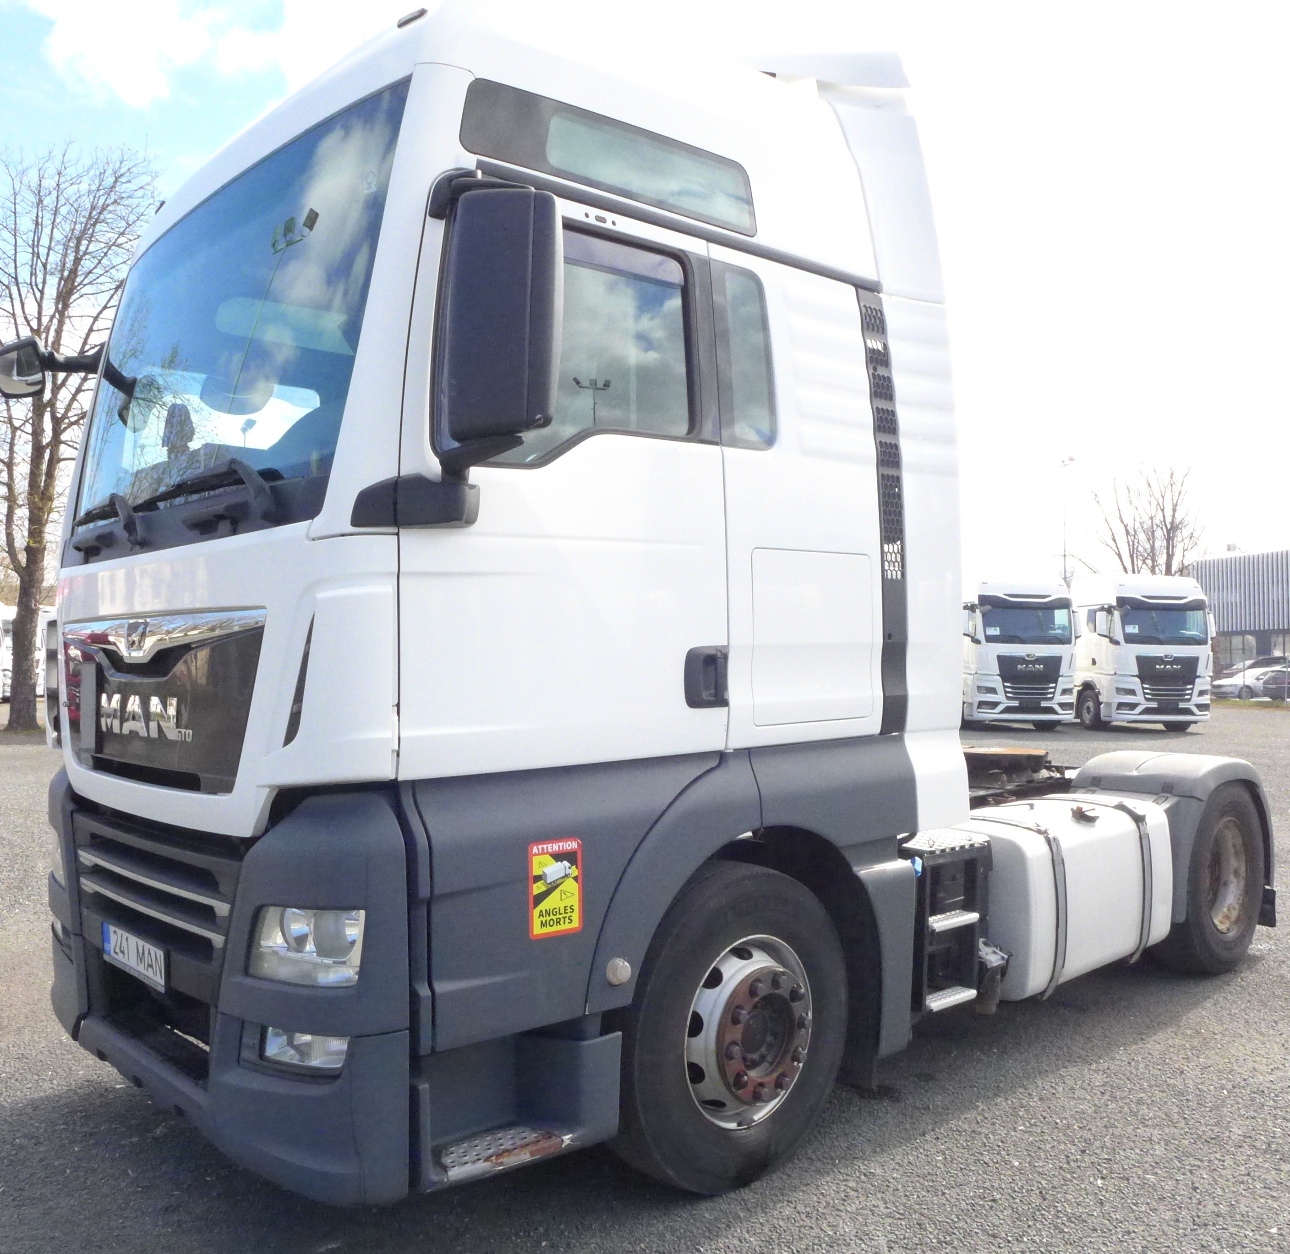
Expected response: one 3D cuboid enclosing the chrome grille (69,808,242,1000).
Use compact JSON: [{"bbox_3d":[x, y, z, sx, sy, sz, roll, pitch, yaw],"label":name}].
[{"bbox_3d":[-1.531,0.818,3.600,0.170,0.430,1.230,1,-2,-43],"label":"chrome grille"}]

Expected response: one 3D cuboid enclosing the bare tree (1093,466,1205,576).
[{"bbox_3d":[24.000,-2.000,55.000,5.000,10.900,5.000,0,-1,0],"label":"bare tree"}]

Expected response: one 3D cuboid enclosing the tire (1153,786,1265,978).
[{"bbox_3d":[2.965,1.303,6.135,1.010,1.010,0.330,1,-2,-43],"label":"tire"}]

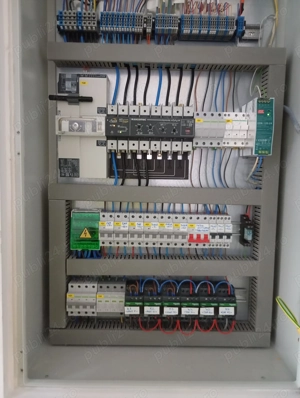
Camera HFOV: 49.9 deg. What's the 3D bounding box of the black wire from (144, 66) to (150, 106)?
[{"bbox_3d":[-0.007,-0.280,0.802,0.015,0.103,0.014,1,5,0],"label":"black wire"}]

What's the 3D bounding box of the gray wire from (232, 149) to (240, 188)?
[{"bbox_3d":[0.217,-0.075,0.804,0.018,0.097,0.015,1,5,-1],"label":"gray wire"}]

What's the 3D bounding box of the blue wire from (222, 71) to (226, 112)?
[{"bbox_3d":[0.183,-0.264,0.791,0.010,0.101,0.012,1,5,-1],"label":"blue wire"}]

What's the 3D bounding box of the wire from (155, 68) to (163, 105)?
[{"bbox_3d":[0.023,-0.280,0.802,0.016,0.105,0.014,1,5,0],"label":"wire"}]

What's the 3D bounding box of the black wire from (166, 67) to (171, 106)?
[{"bbox_3d":[0.046,-0.278,0.798,0.012,0.095,0.014,1,5,-1],"label":"black wire"}]

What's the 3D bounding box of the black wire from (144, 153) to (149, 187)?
[{"bbox_3d":[-0.008,-0.072,0.787,0.011,0.083,0.016,1,5,-1],"label":"black wire"}]

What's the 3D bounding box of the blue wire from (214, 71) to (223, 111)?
[{"bbox_3d":[0.172,-0.268,0.803,0.017,0.109,0.013,1,5,0],"label":"blue wire"}]

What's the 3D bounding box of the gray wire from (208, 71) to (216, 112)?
[{"bbox_3d":[0.158,-0.270,0.810,0.016,0.104,0.011,1,5,-1],"label":"gray wire"}]

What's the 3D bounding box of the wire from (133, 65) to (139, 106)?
[{"bbox_3d":[-0.034,-0.282,0.802,0.011,0.104,0.013,1,5,0],"label":"wire"}]

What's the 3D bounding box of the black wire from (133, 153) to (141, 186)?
[{"bbox_3d":[-0.032,-0.072,0.786,0.017,0.083,0.018,1,5,-1],"label":"black wire"}]

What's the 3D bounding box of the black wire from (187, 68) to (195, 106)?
[{"bbox_3d":[0.101,-0.278,0.799,0.019,0.095,0.015,1,5,-1],"label":"black wire"}]

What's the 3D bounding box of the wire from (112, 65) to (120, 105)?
[{"bbox_3d":[-0.080,-0.272,0.769,0.019,0.093,0.022,1,5,-1],"label":"wire"}]

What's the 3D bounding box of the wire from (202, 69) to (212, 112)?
[{"bbox_3d":[0.141,-0.266,0.790,0.023,0.104,0.017,1,5,-1],"label":"wire"}]

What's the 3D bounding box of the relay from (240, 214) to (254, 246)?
[{"bbox_3d":[0.248,0.080,0.822,0.017,0.079,0.068,1,5,-1],"label":"relay"}]

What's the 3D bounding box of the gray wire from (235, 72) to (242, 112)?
[{"bbox_3d":[0.218,-0.263,0.791,0.017,0.098,0.016,1,5,-1],"label":"gray wire"}]

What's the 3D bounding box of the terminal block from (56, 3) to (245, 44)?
[{"bbox_3d":[0.003,-0.394,0.734,0.415,0.062,0.060,1,5,-1],"label":"terminal block"}]

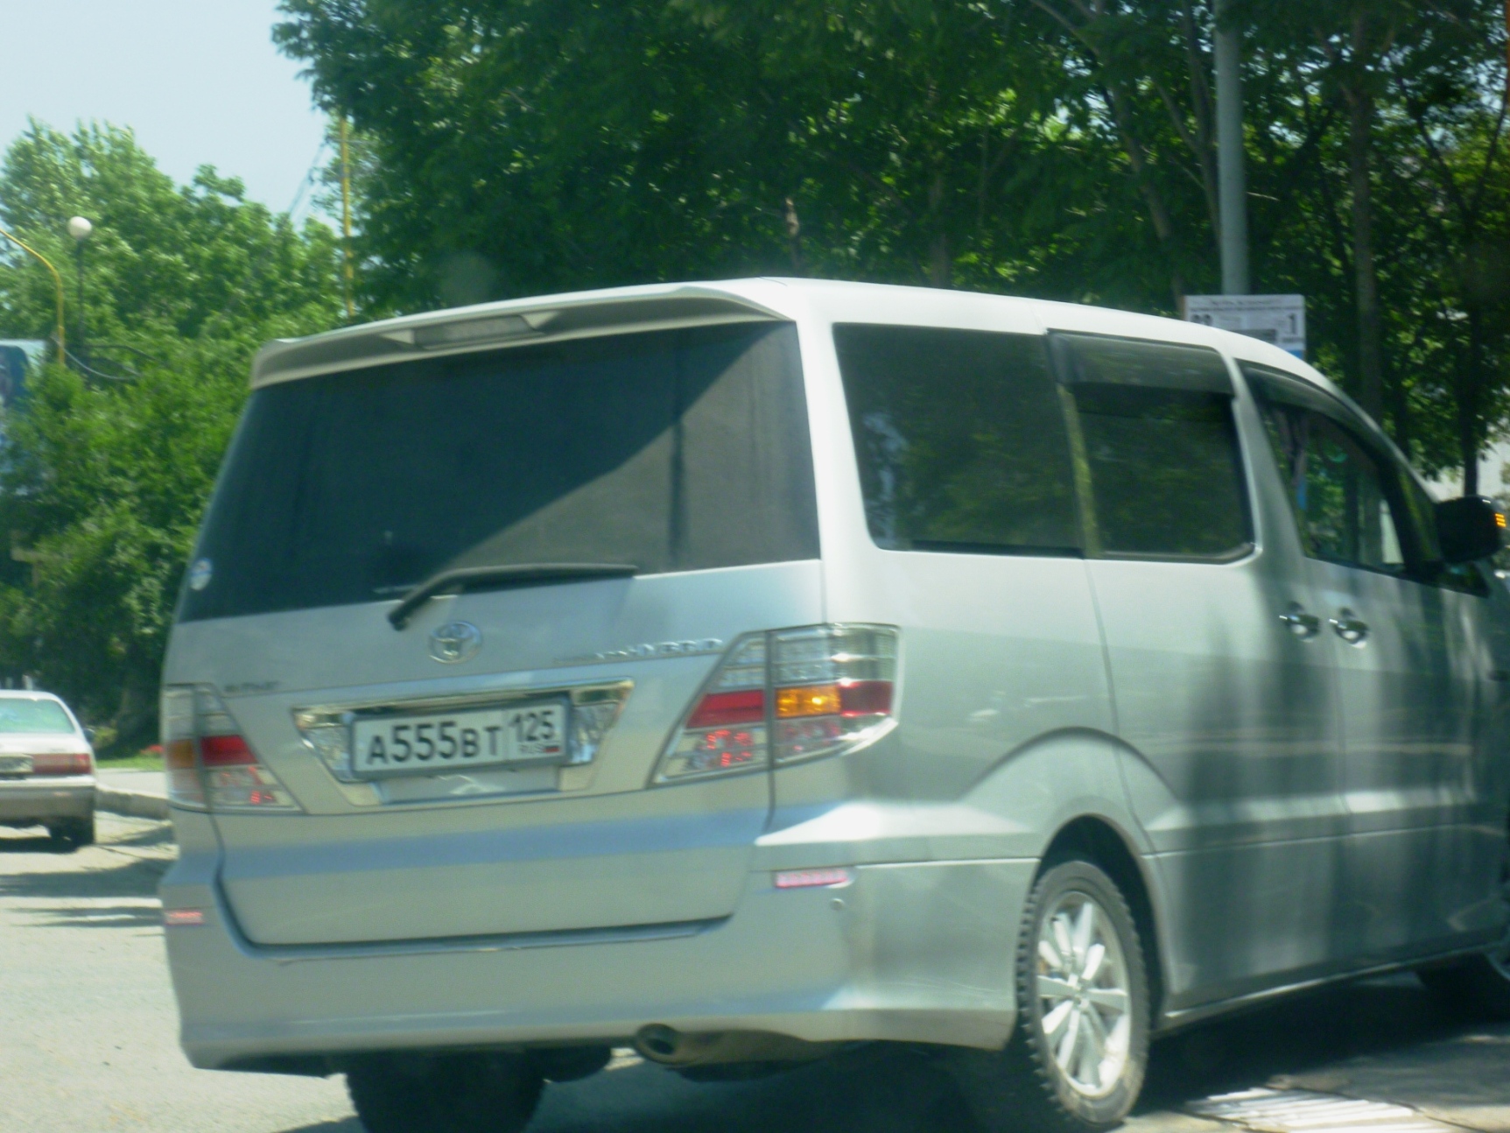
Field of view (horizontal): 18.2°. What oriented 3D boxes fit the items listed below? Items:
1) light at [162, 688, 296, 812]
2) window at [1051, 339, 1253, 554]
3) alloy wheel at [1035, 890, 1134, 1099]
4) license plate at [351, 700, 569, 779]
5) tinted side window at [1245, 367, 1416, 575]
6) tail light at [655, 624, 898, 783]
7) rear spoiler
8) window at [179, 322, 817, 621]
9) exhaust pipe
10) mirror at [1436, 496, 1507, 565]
[{"bbox_3d":[-1.099,0.395,10.198,0.455,0.305,0.280,-6,-3,29],"label":"light"},{"bbox_3d":[0.928,-0.269,10.860,0.060,0.530,0.990,-11,-6,29],"label":"window"},{"bbox_3d":[0.636,0.930,10.206,0.180,0.455,0.455,-6,-3,29],"label":"alloy wheel"},{"bbox_3d":[-0.609,0.355,9.735,0.525,0.118,0.020,-6,-9,29],"label":"license plate"},{"bbox_3d":[1.446,-0.230,11.773,0.060,0.530,0.860,-11,-6,29],"label":"tinted side window"},{"bbox_3d":[0.038,0.280,9.557,0.455,0.305,0.280,-6,-3,29],"label":"tail light"},{"bbox_3d":[-0.549,-0.502,9.994,1.380,0.130,0.260,-6,-3,29],"label":"rear spoiler"},{"bbox_3d":[-0.555,-0.210,9.932,1.600,0.540,0.110,-6,-23,29],"label":"window"},{"bbox_3d":[-0.029,0.980,9.599,0.450,0.100,0.110,-2,-3,-41],"label":"exhaust pipe"},{"bbox_3d":[1.837,-0.095,12.069,0.200,0.180,0.120,-6,-3,29],"label":"mirror"}]

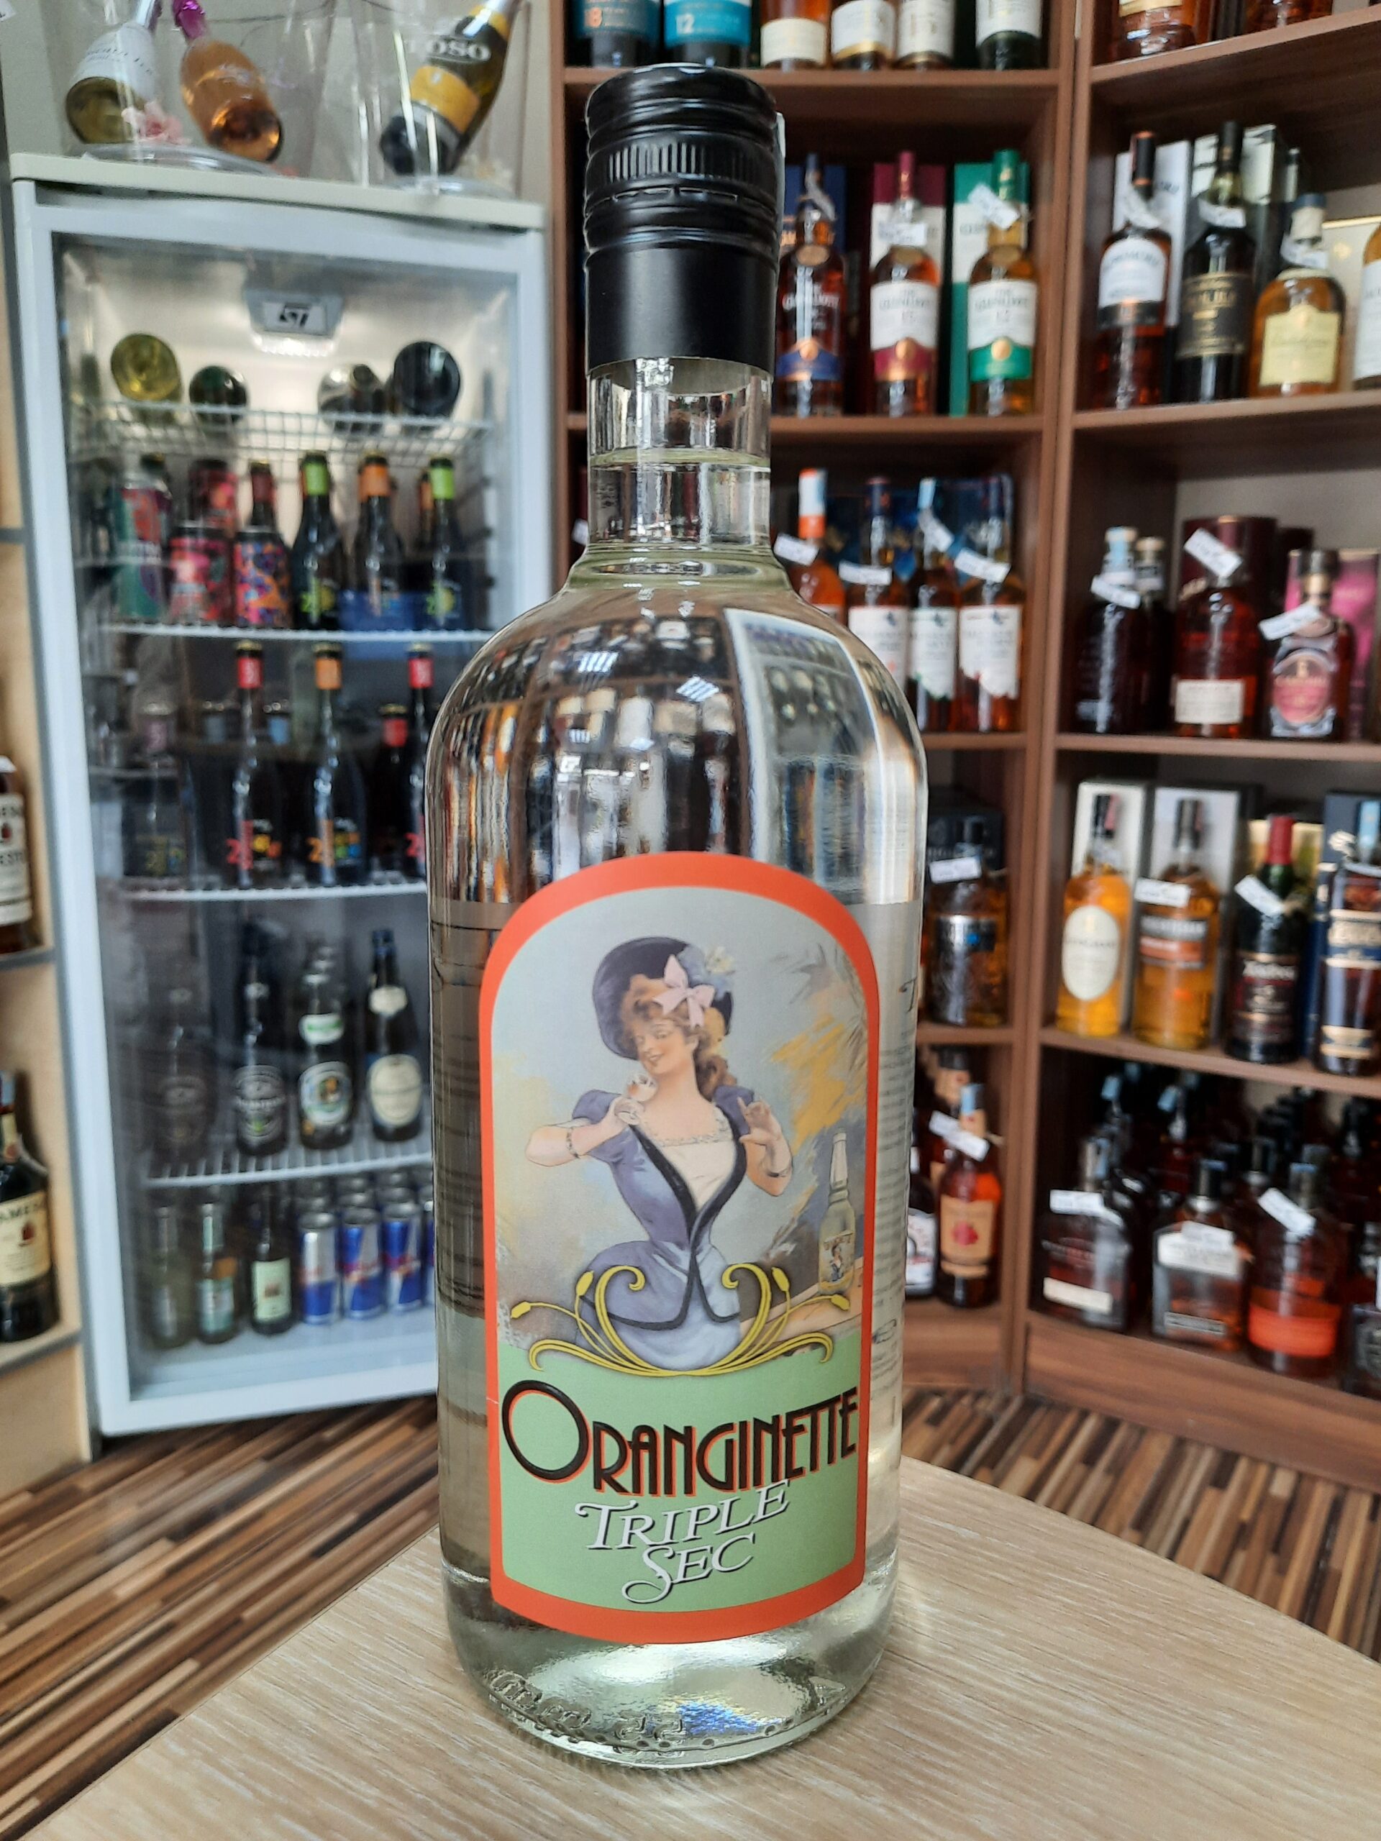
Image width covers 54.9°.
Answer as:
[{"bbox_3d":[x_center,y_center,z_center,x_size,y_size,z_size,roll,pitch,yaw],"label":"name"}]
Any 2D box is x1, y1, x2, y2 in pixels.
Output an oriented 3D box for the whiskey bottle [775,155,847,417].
[{"bbox_3d":[0.142,-0.734,1.561,0.079,0.291,0.079,2,10,8],"label":"whiskey bottle"}]

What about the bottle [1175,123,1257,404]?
[{"bbox_3d":[0.585,-0.715,1.471,0.080,0.290,0.080,7,11,32],"label":"bottle"}]

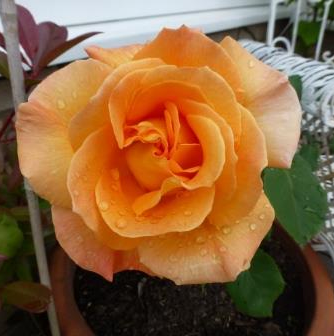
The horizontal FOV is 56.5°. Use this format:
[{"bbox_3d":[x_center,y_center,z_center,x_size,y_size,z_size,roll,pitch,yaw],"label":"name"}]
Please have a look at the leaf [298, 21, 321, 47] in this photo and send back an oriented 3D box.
[{"bbox_3d":[0.478,-0.451,1.042,0.078,0.085,0.030,0,0,0],"label":"leaf"}]

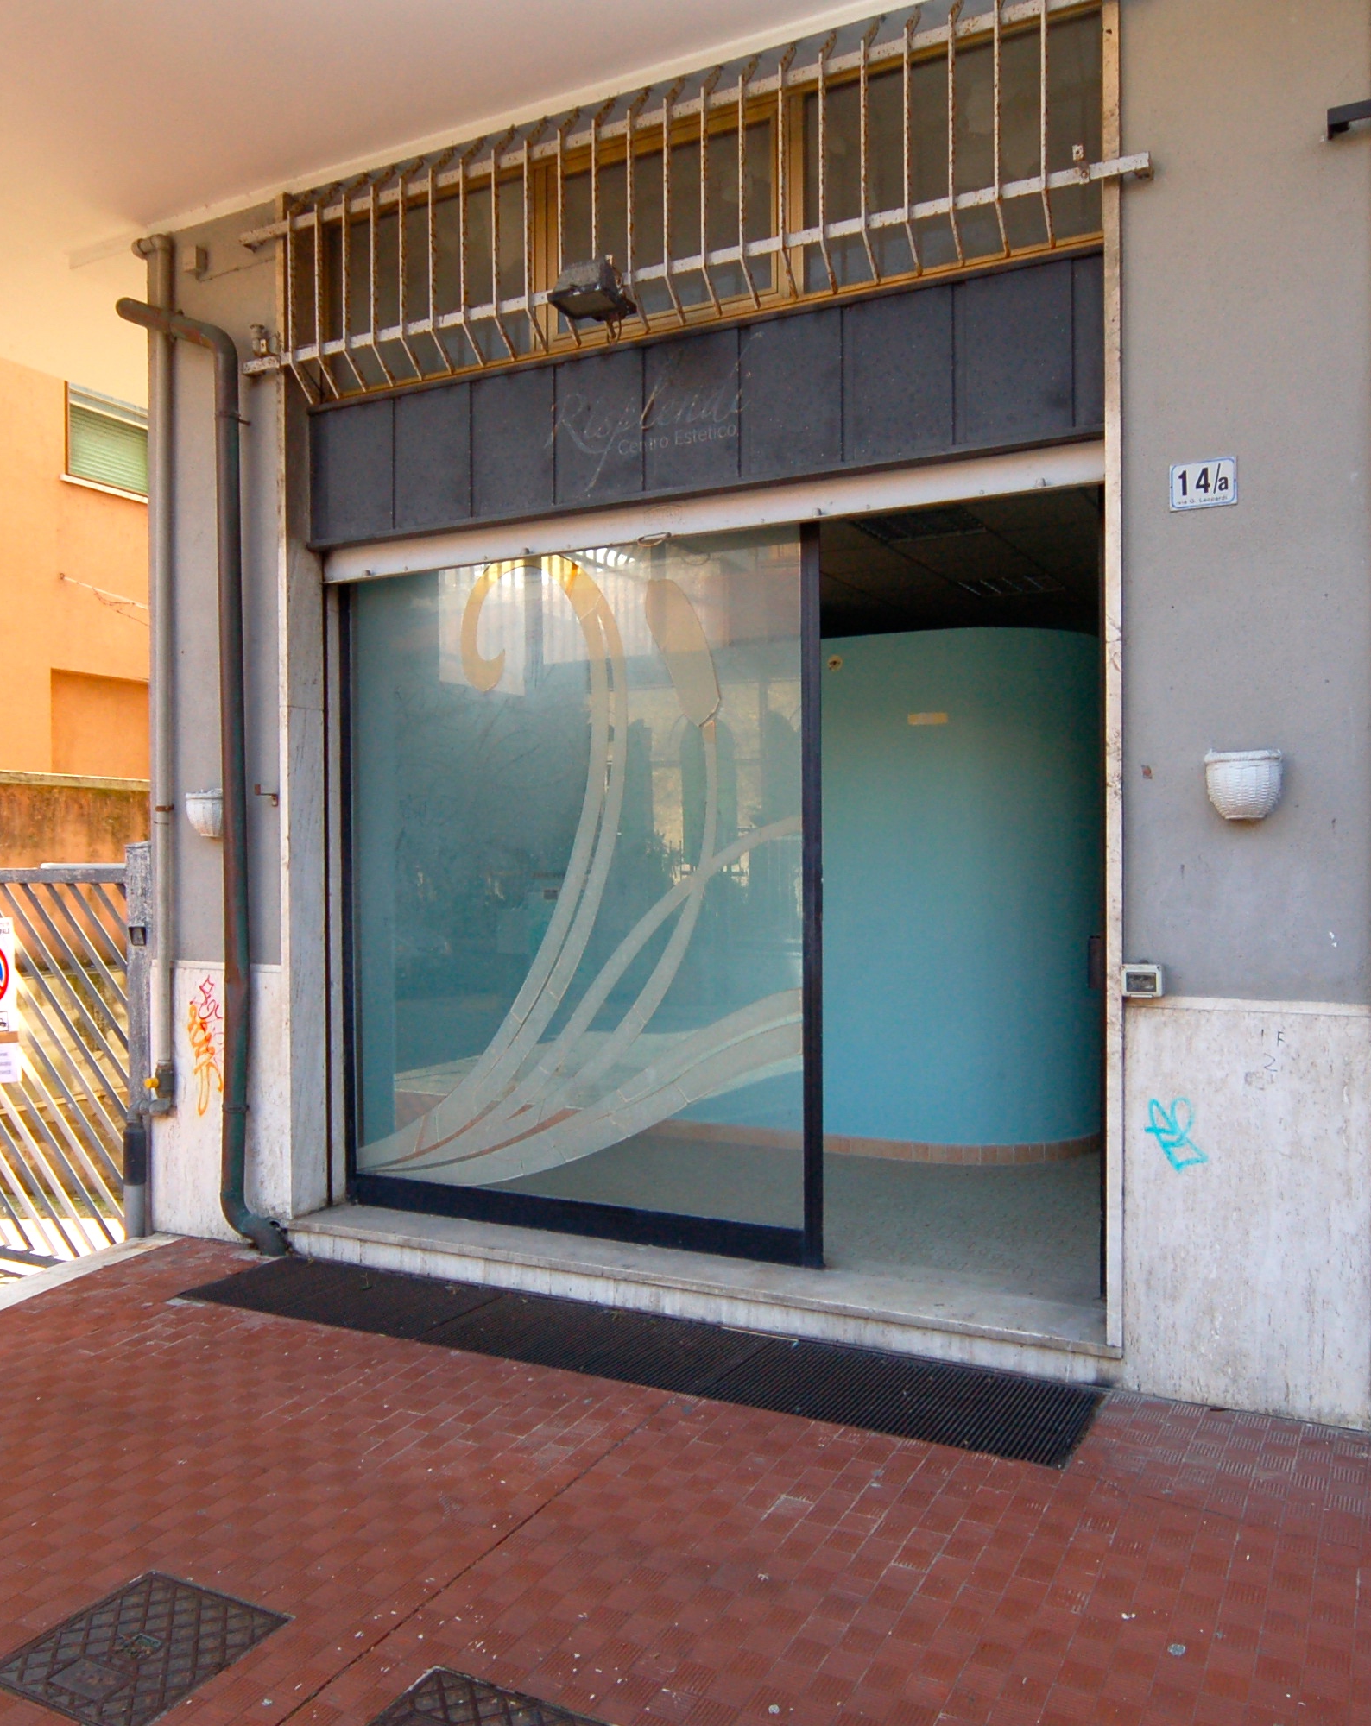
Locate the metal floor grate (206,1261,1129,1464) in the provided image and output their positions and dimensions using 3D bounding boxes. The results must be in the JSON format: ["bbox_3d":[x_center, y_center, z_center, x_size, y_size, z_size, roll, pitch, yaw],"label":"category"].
[{"bbox_3d":[-0.276,1.478,4.040,2.950,0.020,0.540,0,0,26],"label":"metal floor grate"}]

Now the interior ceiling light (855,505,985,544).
[{"bbox_3d":[1.359,-1.965,7.418,0.600,0.080,0.600,0,0,26],"label":"interior ceiling light"}]

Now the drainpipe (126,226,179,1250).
[{"bbox_3d":[-2.073,-0.481,5.081,0.200,3.930,0.110,0,0,26],"label":"drainpipe"}]

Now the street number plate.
[{"bbox_3d":[1.416,-1.034,3.545,0.168,0.127,0.010,0,0,26],"label":"street number plate"}]

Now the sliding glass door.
[{"bbox_3d":[-0.455,0.086,4.887,2.052,2.613,0.060,0,0,26],"label":"sliding glass door"}]

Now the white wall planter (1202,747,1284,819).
[{"bbox_3d":[1.490,-0.206,3.447,0.200,0.190,0.130,0,0,26],"label":"white wall planter"}]

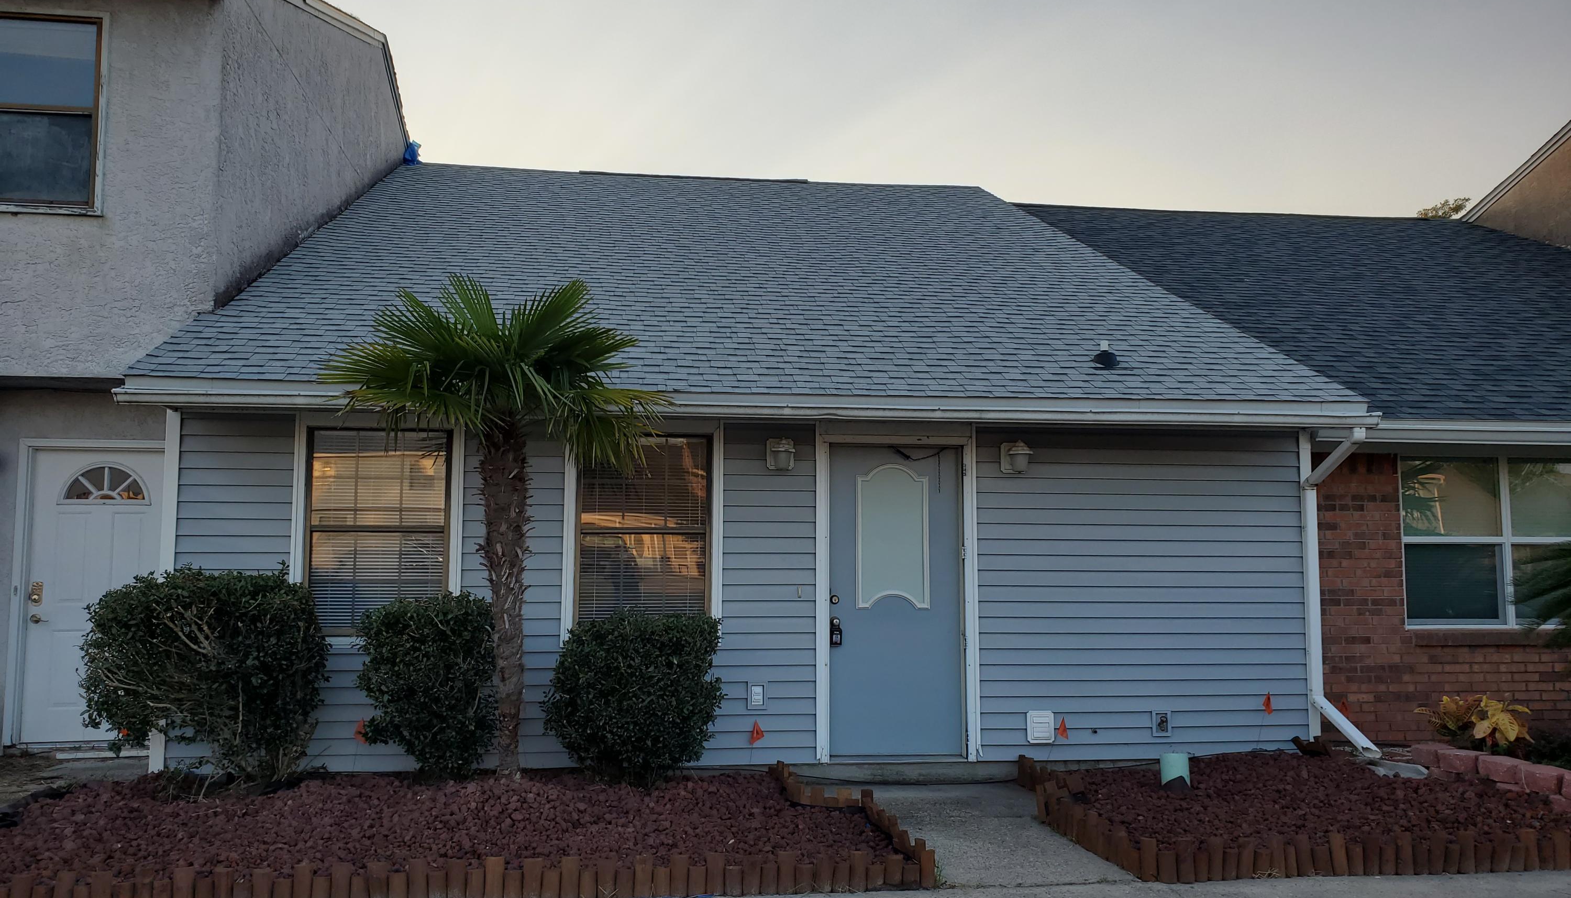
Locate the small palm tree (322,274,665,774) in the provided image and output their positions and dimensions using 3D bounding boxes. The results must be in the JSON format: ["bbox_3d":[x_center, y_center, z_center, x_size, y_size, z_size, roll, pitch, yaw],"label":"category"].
[{"bbox_3d":[-1.583,0.450,6.437,1.797,2.777,1.768,1,-5,-6],"label":"small palm tree"}]

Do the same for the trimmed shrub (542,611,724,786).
[{"bbox_3d":[-0.881,1.430,6.841,1.031,0.966,0.960,1,-5,-6],"label":"trimmed shrub"}]

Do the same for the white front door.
[{"bbox_3d":[-4.771,1.015,8.213,0.929,2.015,0.071,1,-5,-6],"label":"white front door"}]

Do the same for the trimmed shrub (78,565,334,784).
[{"bbox_3d":[-3.244,1.272,6.608,1.305,1.211,1.010,1,-5,-6],"label":"trimmed shrub"}]

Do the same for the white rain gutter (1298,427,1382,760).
[{"bbox_3d":[3.596,0.916,7.667,0.096,2.055,0.707,1,-5,-6],"label":"white rain gutter"}]

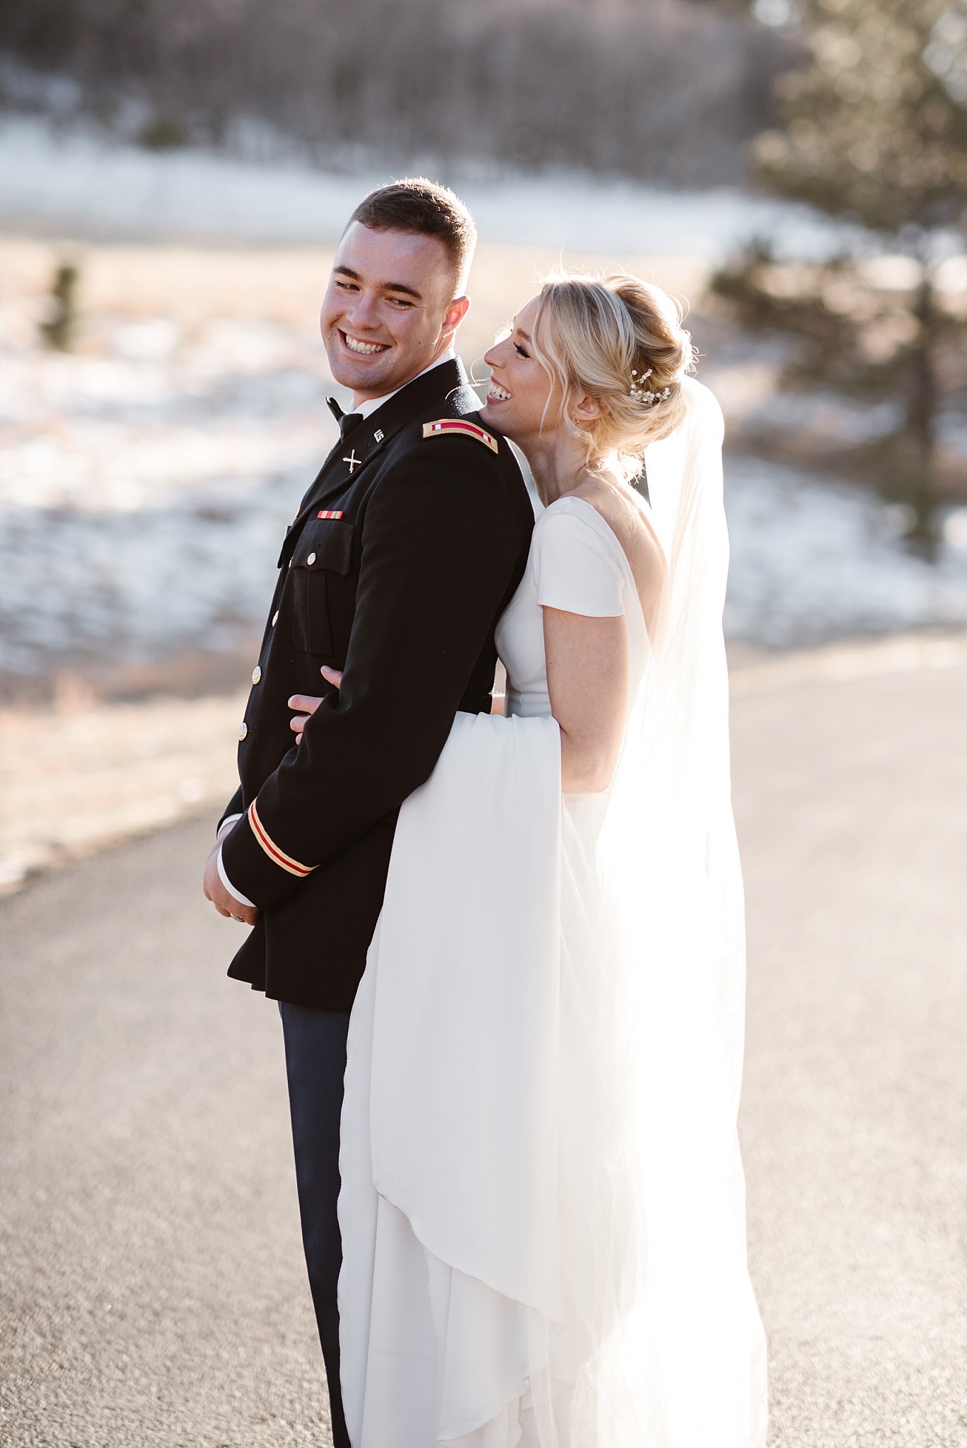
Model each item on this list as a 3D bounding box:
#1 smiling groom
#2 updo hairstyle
[{"bbox_3d":[-0.147,0.266,4.130,0.410,1.830,0.530,-2,5,-22],"label":"smiling groom"},{"bbox_3d":[0.151,-0.409,4.020,0.195,0.235,0.190,9,5,-2],"label":"updo hairstyle"}]

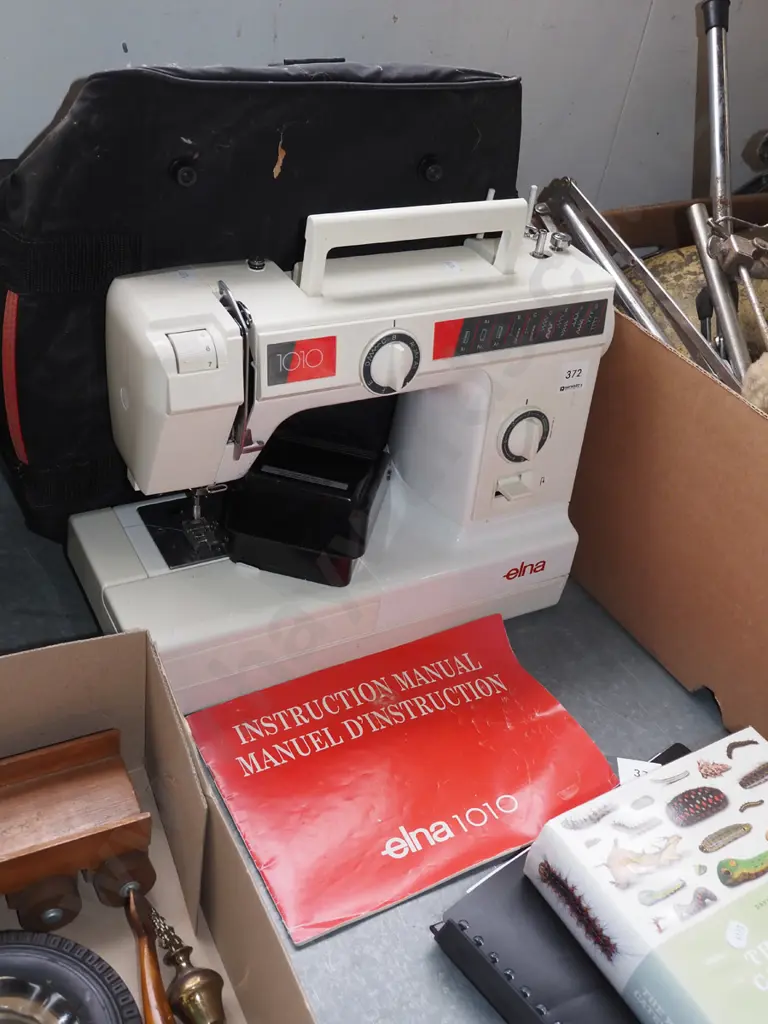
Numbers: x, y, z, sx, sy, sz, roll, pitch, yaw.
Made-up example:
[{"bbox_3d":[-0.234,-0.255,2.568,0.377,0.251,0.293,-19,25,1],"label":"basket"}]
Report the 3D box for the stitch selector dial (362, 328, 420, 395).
[{"bbox_3d":[0.008,-0.099,0.725,0.047,0.047,0.017,-13,37,-27],"label":"stitch selector dial"}]

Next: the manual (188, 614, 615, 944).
[{"bbox_3d":[0.016,0.169,0.738,0.255,0.020,0.181,-14,45,-26],"label":"manual"}]

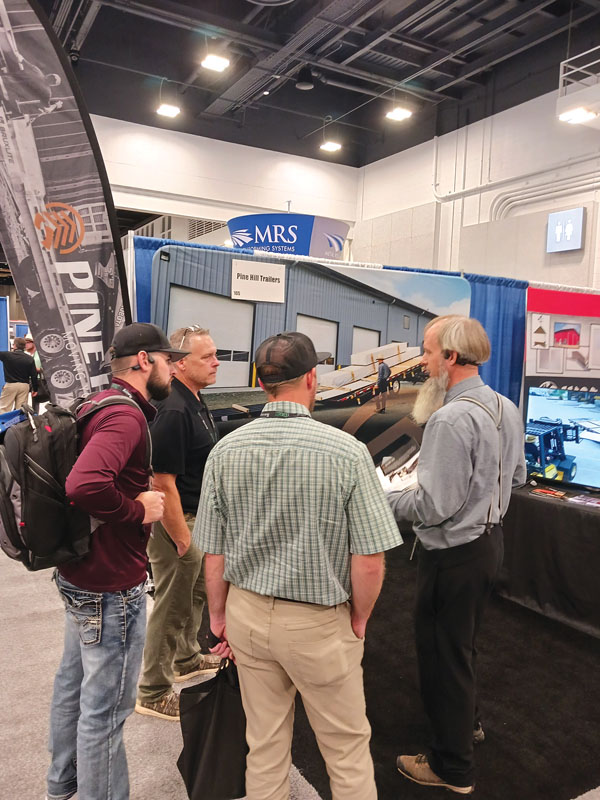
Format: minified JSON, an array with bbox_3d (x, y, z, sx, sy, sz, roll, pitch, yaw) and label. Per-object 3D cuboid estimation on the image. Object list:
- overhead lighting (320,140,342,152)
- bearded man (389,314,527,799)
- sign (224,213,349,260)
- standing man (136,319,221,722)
[{"bbox_3d":[0.877,-7.077,17.354,0.440,0.140,0.440,-1,6,-31],"label":"overhead lighting"},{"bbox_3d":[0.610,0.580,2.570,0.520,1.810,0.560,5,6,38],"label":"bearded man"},{"bbox_3d":[-0.300,-3.760,15.500,3.050,1.150,3.050,3,5,19],"label":"sign"},{"bbox_3d":[-0.525,0.530,2.950,0.420,1.770,0.570,3,5,16],"label":"standing man"}]

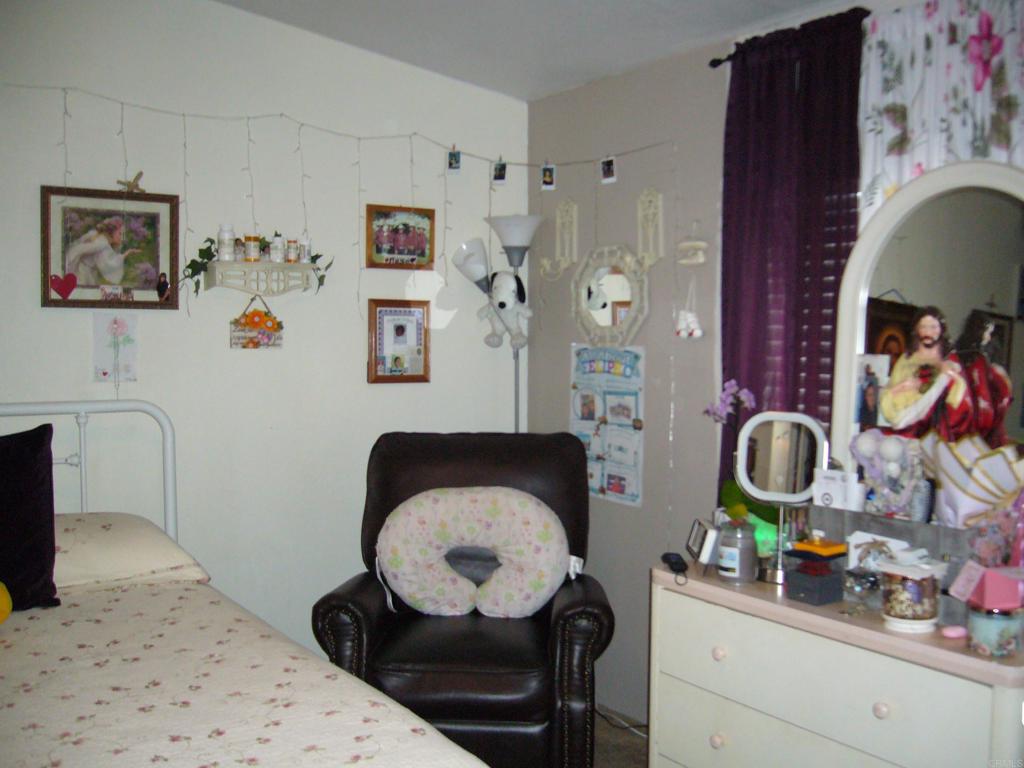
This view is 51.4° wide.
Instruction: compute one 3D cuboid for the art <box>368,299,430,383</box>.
[{"bbox_3d":[-0.427,-0.162,4.042,0.266,0.317,0.022,-1,3,-34],"label":"art"}]

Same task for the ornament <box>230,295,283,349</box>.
[{"bbox_3d":[-0.884,-0.219,3.722,0.186,0.185,0.030,-1,3,-34],"label":"ornament"}]

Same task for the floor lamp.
[{"bbox_3d":[-0.055,0.279,4.152,0.340,1.859,0.250,0,3,0],"label":"floor lamp"}]

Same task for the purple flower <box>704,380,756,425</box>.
[{"bbox_3d":[0.642,0.054,3.130,0.140,0.125,0.110,1,3,12],"label":"purple flower"}]

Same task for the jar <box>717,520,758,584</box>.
[{"bbox_3d":[0.609,0.448,2.864,0.108,0.156,0.108,0,3,0],"label":"jar"}]

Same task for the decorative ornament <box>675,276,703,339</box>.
[{"bbox_3d":[0.591,-0.255,3.553,0.050,0.206,0.085,-1,3,-34],"label":"decorative ornament"}]

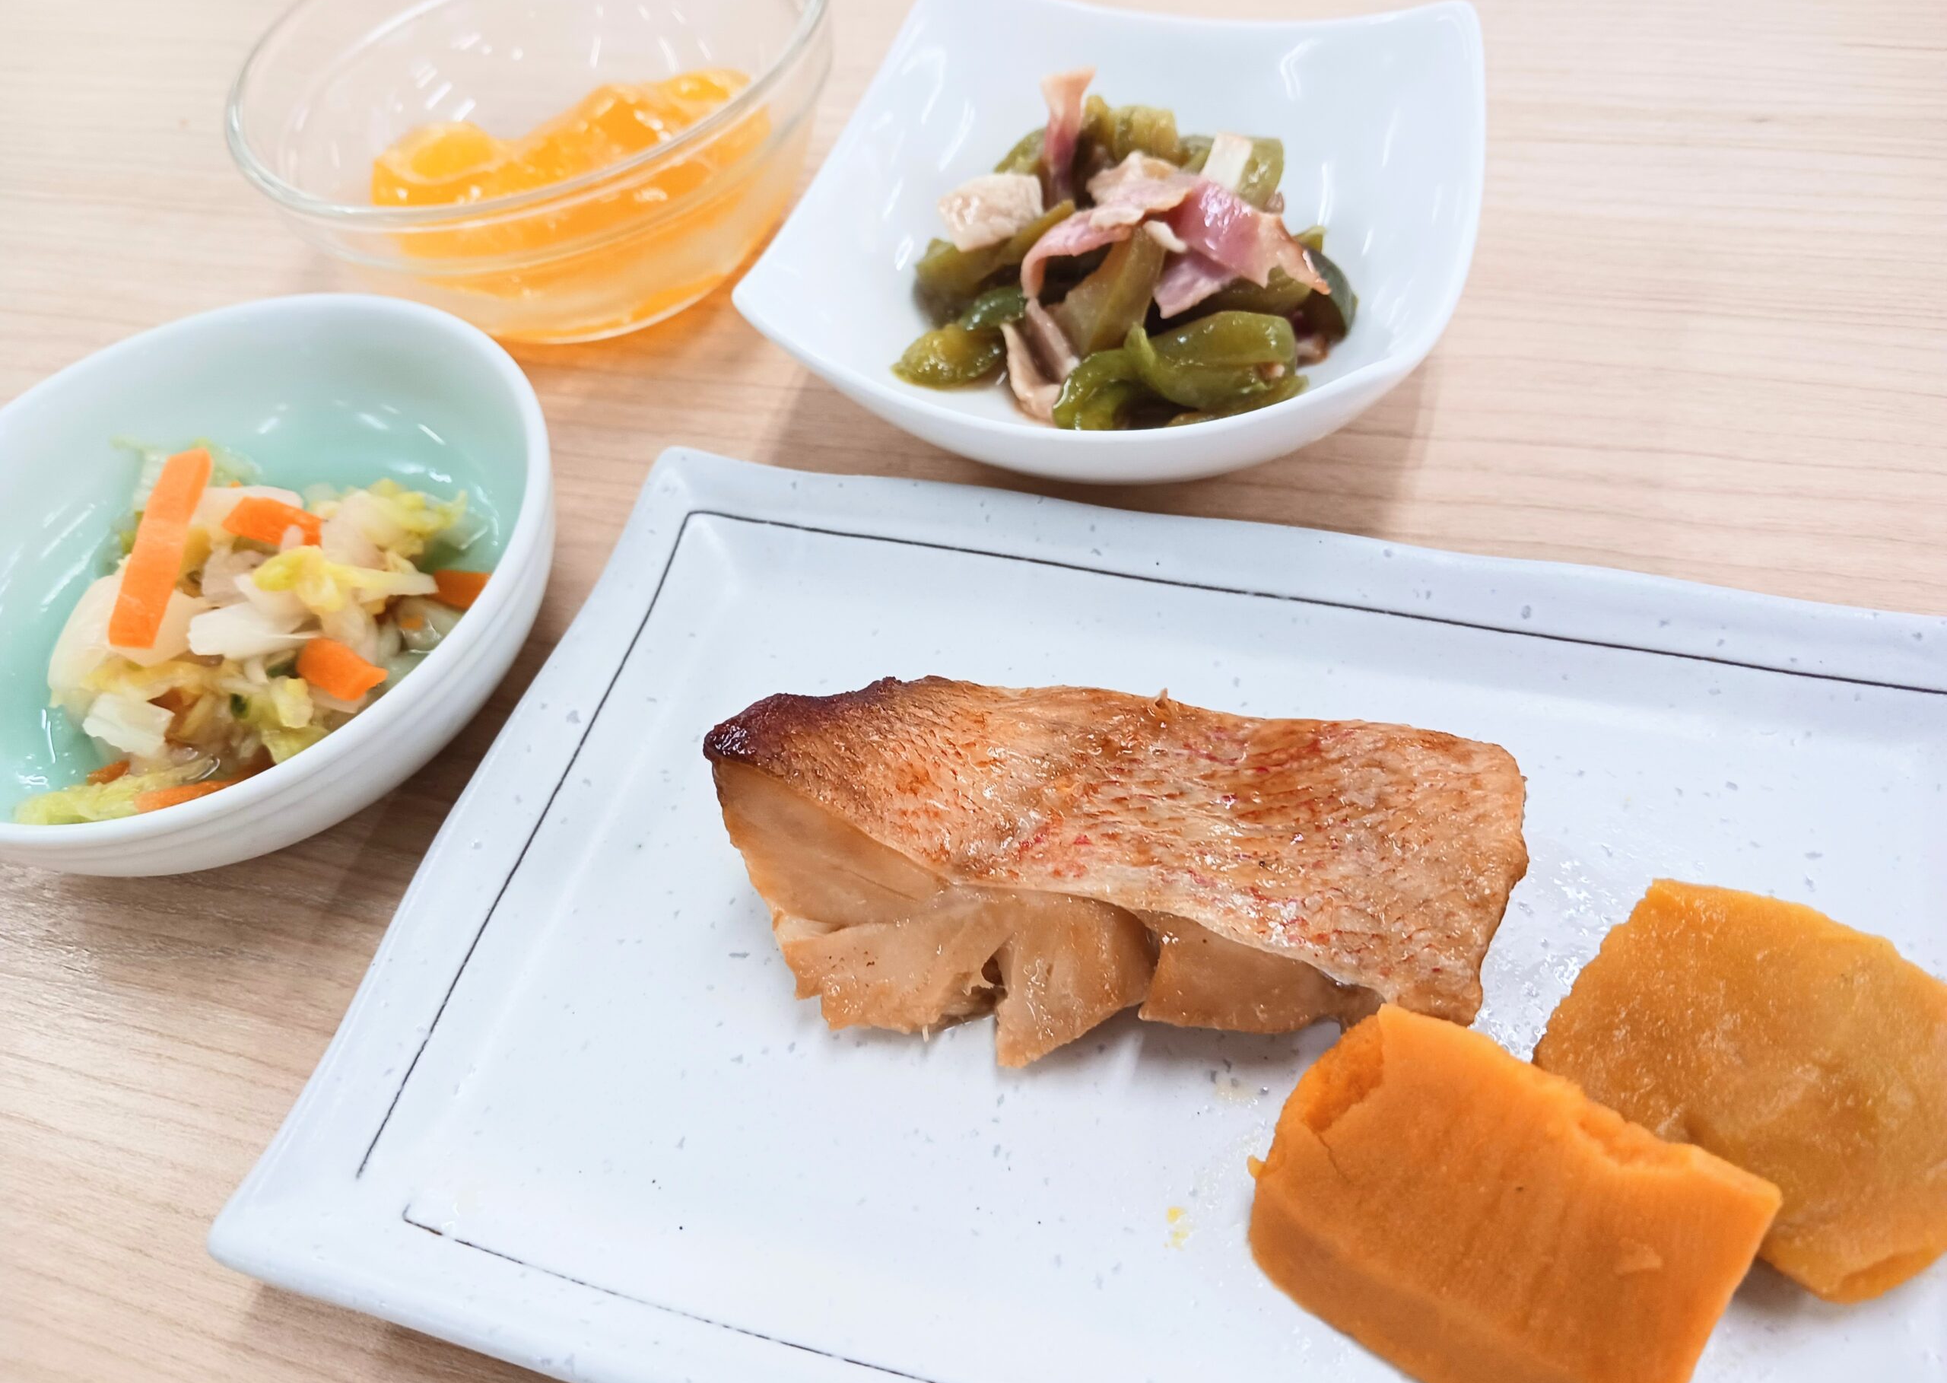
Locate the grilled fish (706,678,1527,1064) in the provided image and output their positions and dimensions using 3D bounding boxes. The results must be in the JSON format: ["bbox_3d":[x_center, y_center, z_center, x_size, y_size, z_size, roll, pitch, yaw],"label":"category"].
[{"bbox_3d":[0.017,0.023,0.199,0.108,0.025,0.049,4,54,13],"label":"grilled fish"}]

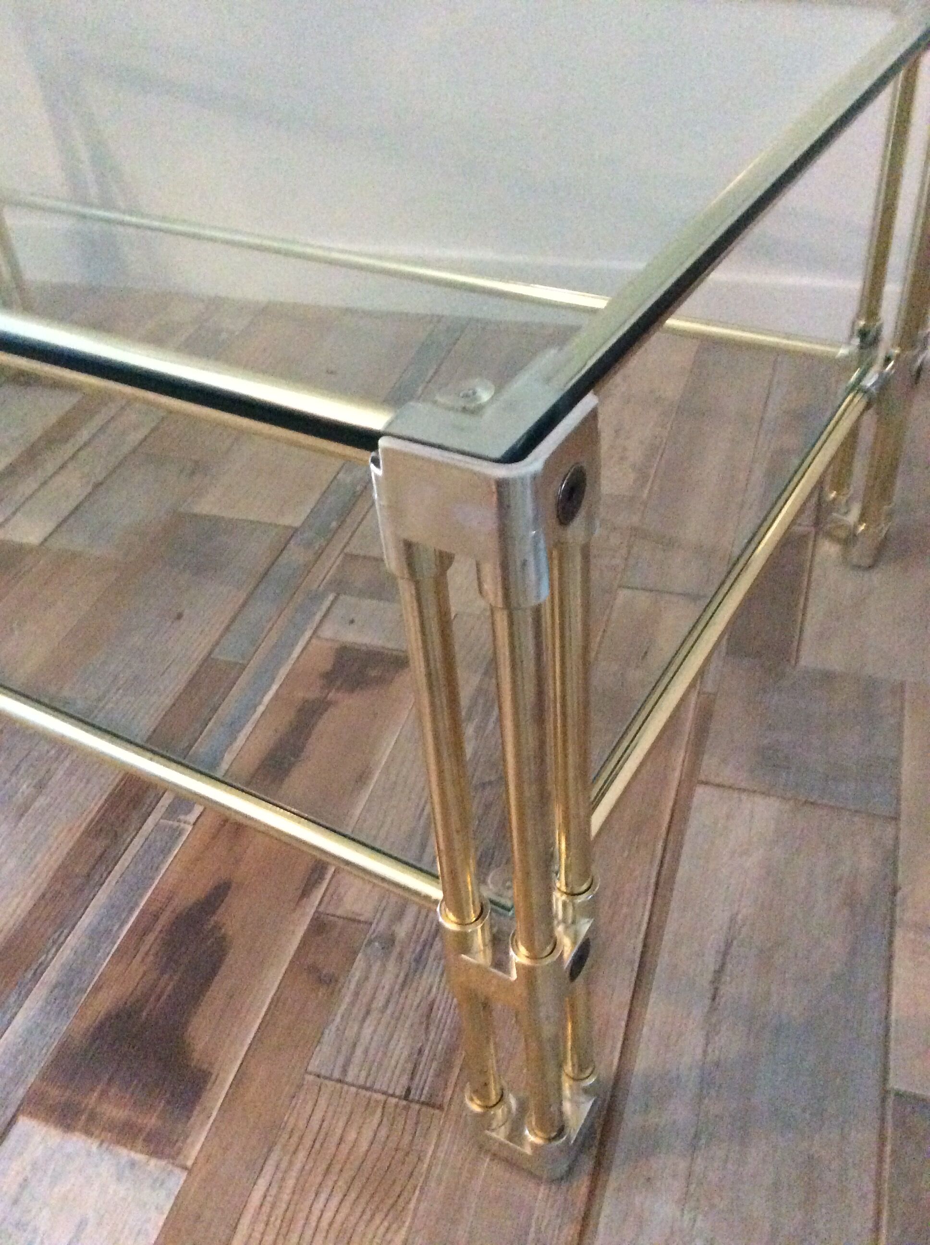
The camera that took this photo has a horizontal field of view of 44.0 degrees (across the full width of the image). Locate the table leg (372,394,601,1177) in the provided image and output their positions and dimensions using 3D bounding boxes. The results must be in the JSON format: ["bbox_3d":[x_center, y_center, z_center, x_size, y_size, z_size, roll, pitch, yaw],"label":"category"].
[{"bbox_3d":[0.021,0.099,0.469,0.055,0.420,0.055,18,46,26],"label":"table leg"}]

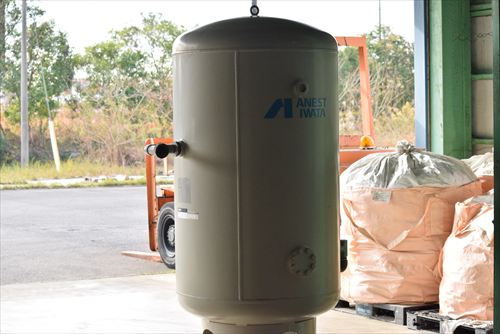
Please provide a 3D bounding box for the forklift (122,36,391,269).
[{"bbox_3d":[-0.127,-0.096,11.601,1.150,2.250,3.600,-2,3,-36],"label":"forklift"}]

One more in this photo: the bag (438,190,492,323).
[{"bbox_3d":[1.940,0.616,8.674,1.050,1.050,1.050,-2,3,-33],"label":"bag"}]

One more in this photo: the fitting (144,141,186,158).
[{"bbox_3d":[-0.501,-0.101,6.750,0.205,0.105,0.190,-2,3,-30],"label":"fitting"}]

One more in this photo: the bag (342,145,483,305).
[{"bbox_3d":[1.356,0.428,9.689,1.130,1.310,1.130,-2,3,-33],"label":"bag"}]

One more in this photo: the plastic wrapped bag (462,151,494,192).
[{"bbox_3d":[2.275,0.429,10.295,1.120,1.240,1.120,-2,3,-33],"label":"plastic wrapped bag"}]

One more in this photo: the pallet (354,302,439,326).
[{"bbox_3d":[1.365,1.152,9.717,1.040,0.138,1.040,-2,3,-33],"label":"pallet"}]

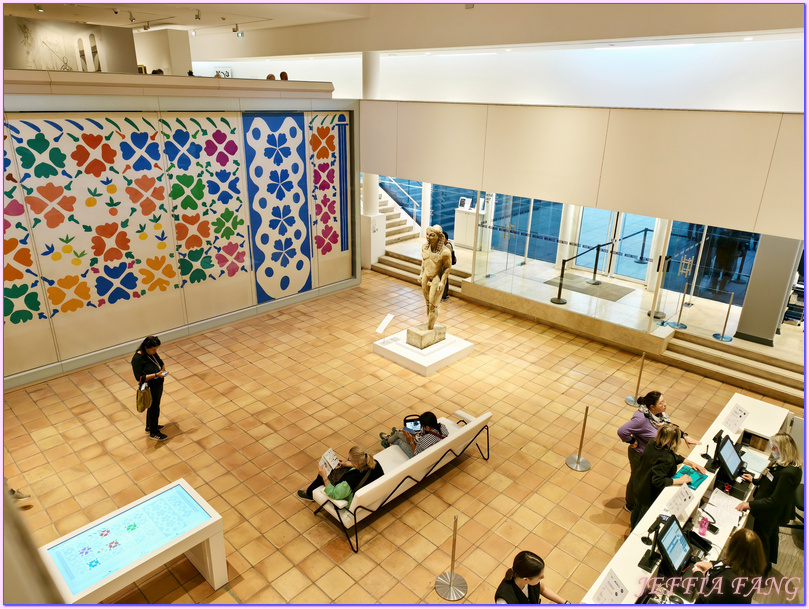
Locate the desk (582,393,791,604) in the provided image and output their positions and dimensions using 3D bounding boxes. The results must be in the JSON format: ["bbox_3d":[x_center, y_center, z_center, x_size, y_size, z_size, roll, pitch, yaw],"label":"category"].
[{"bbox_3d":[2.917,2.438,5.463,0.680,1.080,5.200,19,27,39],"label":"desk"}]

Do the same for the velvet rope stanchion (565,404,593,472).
[{"bbox_3d":[2.420,1.772,7.287,0.335,0.935,0.335,20,28,39],"label":"velvet rope stanchion"}]

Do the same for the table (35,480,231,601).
[{"bbox_3d":[-2.528,2.525,5.171,0.823,0.838,1.339,20,28,39],"label":"table"}]

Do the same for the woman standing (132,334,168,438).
[{"bbox_3d":[-3.645,1.193,7.665,0.540,1.580,0.500,2,21,2],"label":"woman standing"}]

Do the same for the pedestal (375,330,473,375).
[{"bbox_3d":[0.386,0.870,10.695,1.410,0.200,1.420,19,27,39],"label":"pedestal"}]

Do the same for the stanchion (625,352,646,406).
[{"bbox_3d":[3.890,1.200,8.848,0.335,0.935,0.335,20,28,39],"label":"stanchion"}]

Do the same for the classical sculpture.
[{"bbox_3d":[0.556,-0.512,10.351,0.600,2.060,0.520,19,27,39],"label":"classical sculpture"}]

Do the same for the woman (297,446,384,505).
[{"bbox_3d":[-0.765,1.980,6.321,1.100,1.100,0.520,14,25,30],"label":"woman"}]

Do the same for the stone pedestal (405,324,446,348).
[{"bbox_3d":[0.446,0.602,10.721,0.410,0.290,0.710,19,27,39],"label":"stone pedestal"}]

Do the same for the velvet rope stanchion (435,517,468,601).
[{"bbox_3d":[0.496,2.470,5.370,0.335,0.935,0.335,1,21,0],"label":"velvet rope stanchion"}]

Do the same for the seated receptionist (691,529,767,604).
[{"bbox_3d":[2.828,2.538,4.815,0.520,1.320,0.680,-17,28,-39],"label":"seated receptionist"}]

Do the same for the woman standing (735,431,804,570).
[{"bbox_3d":[3.873,2.049,5.724,0.600,1.620,0.620,14,25,30],"label":"woman standing"}]

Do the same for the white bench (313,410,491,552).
[{"bbox_3d":[0.041,1.988,6.821,2.420,0.760,0.840,-19,29,-41],"label":"white bench"}]

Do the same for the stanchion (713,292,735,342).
[{"bbox_3d":[6.238,0.222,10.372,0.340,0.950,0.340,19,27,39],"label":"stanchion"}]

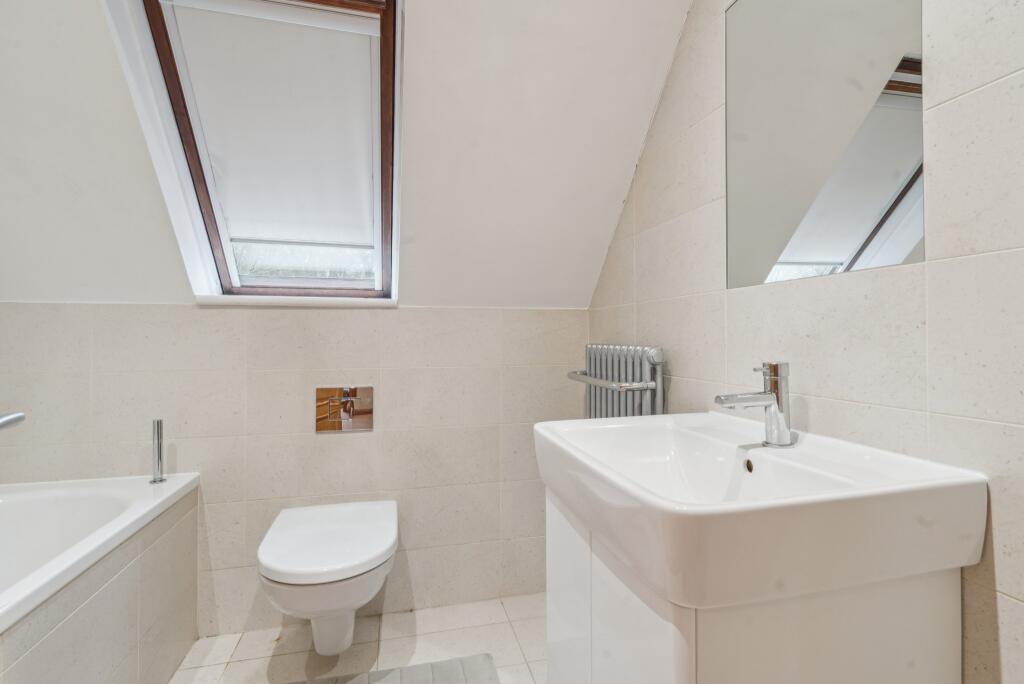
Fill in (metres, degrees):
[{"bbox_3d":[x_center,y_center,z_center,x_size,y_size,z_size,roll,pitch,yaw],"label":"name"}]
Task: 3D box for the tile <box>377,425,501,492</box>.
[{"bbox_3d":[-0.259,0.430,1.702,0.443,0.222,0.010,0,0,-13],"label":"tile"}]

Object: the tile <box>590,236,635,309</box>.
[{"bbox_3d":[0.358,-0.236,1.648,0.010,0.222,0.358,0,0,-15],"label":"tile"}]

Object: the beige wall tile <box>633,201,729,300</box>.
[{"bbox_3d":[0.464,-0.234,1.288,0.012,0.222,0.427,0,0,-14],"label":"beige wall tile"}]

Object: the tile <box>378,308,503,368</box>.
[{"bbox_3d":[-0.263,-0.015,1.713,0.444,0.222,0.012,0,0,-14],"label":"tile"}]

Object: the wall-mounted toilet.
[{"bbox_3d":[-0.538,0.748,1.370,0.372,0.375,0.530,0,0,-14],"label":"wall-mounted toilet"}]

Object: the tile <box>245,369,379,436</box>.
[{"bbox_3d":[-0.694,0.208,1.608,0.438,0.222,0.012,0,0,-14],"label":"tile"}]

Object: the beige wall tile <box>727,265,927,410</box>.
[{"bbox_3d":[0.563,-0.009,0.873,0.010,0.222,0.416,0,0,-15],"label":"beige wall tile"}]

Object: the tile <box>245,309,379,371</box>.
[{"bbox_3d":[-0.693,-0.016,1.607,0.438,0.222,0.012,0,0,-14],"label":"tile"}]

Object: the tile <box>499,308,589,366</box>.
[{"bbox_3d":[0.135,-0.013,1.811,0.372,0.222,0.012,0,0,-14],"label":"tile"}]

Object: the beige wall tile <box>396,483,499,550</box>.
[{"bbox_3d":[-0.266,0.657,1.716,0.444,0.222,0.012,0,0,-14],"label":"beige wall tile"}]

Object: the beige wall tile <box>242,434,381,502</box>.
[{"bbox_3d":[-0.691,0.432,1.605,0.443,0.222,0.010,0,0,-13],"label":"beige wall tile"}]

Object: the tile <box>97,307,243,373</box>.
[{"bbox_3d":[-1.123,-0.011,1.505,0.443,0.222,0.010,0,0,-13],"label":"tile"}]

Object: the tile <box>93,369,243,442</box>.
[{"bbox_3d":[-1.120,0.206,1.503,0.437,0.222,0.012,0,0,-14],"label":"tile"}]

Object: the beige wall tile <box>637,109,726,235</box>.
[{"bbox_3d":[0.457,-0.456,1.272,0.010,0.222,0.416,0,0,-15],"label":"beige wall tile"}]

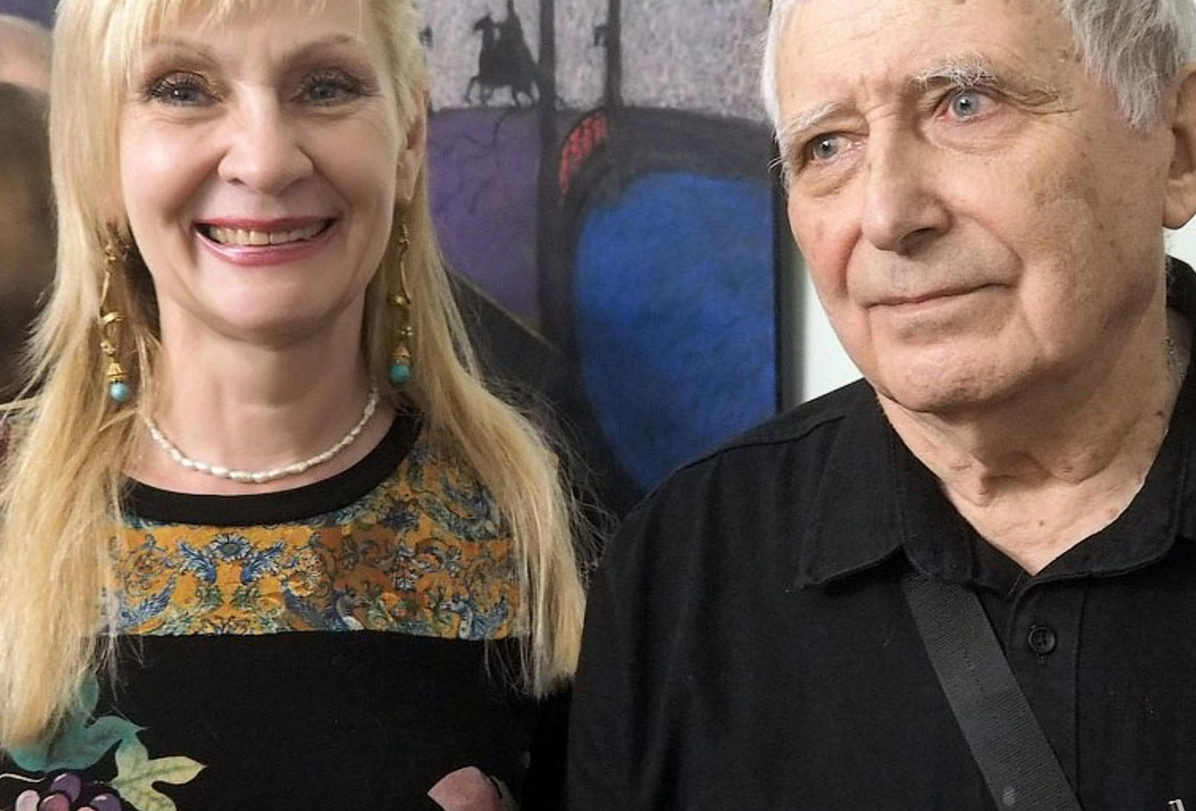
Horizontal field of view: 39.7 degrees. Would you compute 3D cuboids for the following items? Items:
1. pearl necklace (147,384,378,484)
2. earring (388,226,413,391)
[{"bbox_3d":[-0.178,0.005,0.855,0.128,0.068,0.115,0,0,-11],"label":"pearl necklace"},{"bbox_3d":[-0.101,-0.051,0.845,0.013,0.084,0.013,0,0,-12],"label":"earring"}]

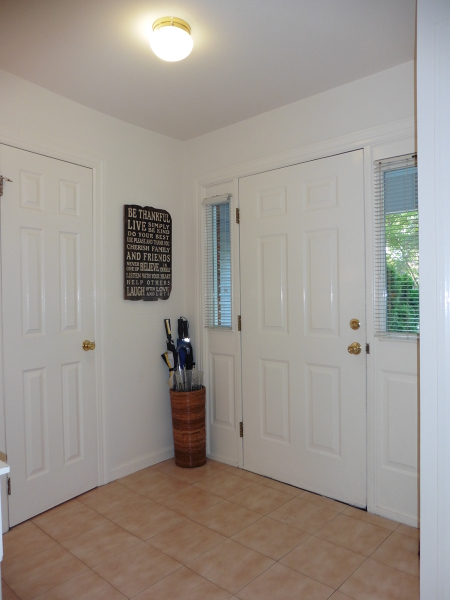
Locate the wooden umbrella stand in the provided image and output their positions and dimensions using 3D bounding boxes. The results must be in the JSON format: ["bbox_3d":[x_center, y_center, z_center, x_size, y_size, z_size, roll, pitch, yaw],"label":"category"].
[{"bbox_3d":[-0.268,0.924,3.077,0.262,0.550,0.262,-1,1,0],"label":"wooden umbrella stand"}]

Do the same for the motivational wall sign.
[{"bbox_3d":[-0.537,-0.327,2.974,0.022,0.662,0.430,0,2,40],"label":"motivational wall sign"}]

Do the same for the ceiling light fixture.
[{"bbox_3d":[-0.238,-1.155,1.876,0.192,0.128,0.192,-1,1,0],"label":"ceiling light fixture"}]

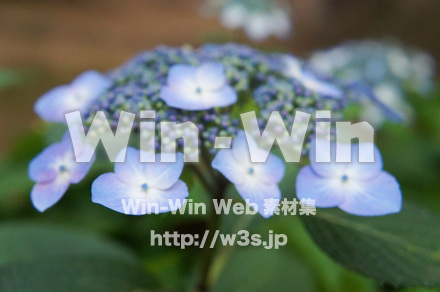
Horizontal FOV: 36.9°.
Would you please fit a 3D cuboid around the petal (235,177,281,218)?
[{"bbox_3d":[0.016,0.018,0.245,0.014,0.017,0.005,-20,-21,-15],"label":"petal"}]

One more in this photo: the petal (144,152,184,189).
[{"bbox_3d":[-0.022,0.009,0.252,0.016,0.016,0.005,-2,-30,4],"label":"petal"}]

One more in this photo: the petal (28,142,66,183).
[{"bbox_3d":[-0.081,0.009,0.305,0.021,0.018,0.005,-36,-30,17],"label":"petal"}]

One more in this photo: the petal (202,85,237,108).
[{"bbox_3d":[0.000,-0.023,0.299,0.015,0.005,0.015,-12,43,-13],"label":"petal"}]

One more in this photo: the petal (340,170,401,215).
[{"bbox_3d":[0.063,0.020,0.277,0.029,0.020,0.005,-4,-26,-12],"label":"petal"}]

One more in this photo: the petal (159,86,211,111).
[{"bbox_3d":[-0.015,-0.022,0.298,0.025,0.005,0.015,9,42,10],"label":"petal"}]

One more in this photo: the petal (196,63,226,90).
[{"bbox_3d":[-0.005,-0.034,0.311,0.015,0.005,0.021,-7,42,-8],"label":"petal"}]

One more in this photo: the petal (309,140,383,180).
[{"bbox_3d":[0.049,0.005,0.255,0.029,0.017,0.005,0,-30,-8],"label":"petal"}]

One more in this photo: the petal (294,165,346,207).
[{"bbox_3d":[0.038,0.015,0.248,0.019,0.018,0.005,0,-30,-8],"label":"petal"}]

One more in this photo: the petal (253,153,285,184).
[{"bbox_3d":[0.019,0.008,0.250,0.011,0.013,0.005,5,-25,-4],"label":"petal"}]

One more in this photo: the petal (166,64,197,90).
[{"bbox_3d":[-0.017,-0.033,0.310,0.015,0.005,0.021,-1,41,-1],"label":"petal"}]

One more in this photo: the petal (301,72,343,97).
[{"bbox_3d":[0.049,-0.031,0.326,0.027,0.005,0.021,4,34,-44],"label":"petal"}]

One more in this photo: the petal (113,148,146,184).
[{"bbox_3d":[-0.035,0.007,0.255,0.012,0.017,0.005,-2,-30,4],"label":"petal"}]

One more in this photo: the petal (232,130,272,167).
[{"bbox_3d":[0.012,0.001,0.253,0.015,0.016,0.005,0,-25,-6],"label":"petal"}]

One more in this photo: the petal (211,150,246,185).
[{"bbox_3d":[0.006,0.009,0.277,0.015,0.011,0.005,38,-15,5],"label":"petal"}]

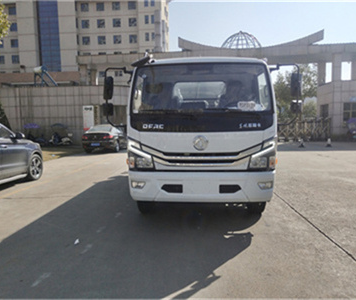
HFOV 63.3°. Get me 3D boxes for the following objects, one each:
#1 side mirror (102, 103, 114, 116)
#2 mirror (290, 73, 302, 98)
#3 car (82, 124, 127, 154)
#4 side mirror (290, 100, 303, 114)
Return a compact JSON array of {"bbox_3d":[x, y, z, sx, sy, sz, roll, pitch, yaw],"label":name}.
[{"bbox_3d":[-0.895,-0.515,3.705,0.135,0.160,0.080,1,6,22],"label":"side mirror"},{"bbox_3d":[1.440,-0.786,3.506,0.135,0.290,0.080,-2,5,-11],"label":"mirror"},{"bbox_3d":[-3.902,-0.815,17.131,1.800,1.490,4.650,0,5,6],"label":"car"},{"bbox_3d":[1.448,-0.523,3.530,0.135,0.155,0.080,-2,5,-11],"label":"side mirror"}]

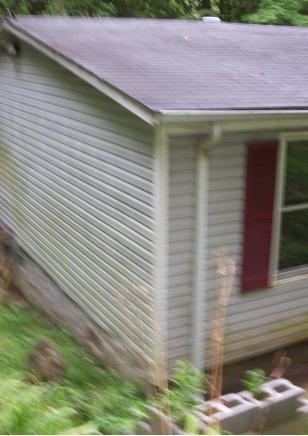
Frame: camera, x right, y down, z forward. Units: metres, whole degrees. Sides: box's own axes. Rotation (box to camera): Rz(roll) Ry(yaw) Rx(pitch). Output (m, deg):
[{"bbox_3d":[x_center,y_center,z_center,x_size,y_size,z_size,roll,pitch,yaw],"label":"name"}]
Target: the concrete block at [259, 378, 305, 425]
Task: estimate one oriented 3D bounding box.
[{"bbox_3d":[0.828,1.315,4.138,0.397,0.195,0.195,-8,19,-29],"label":"concrete block"}]

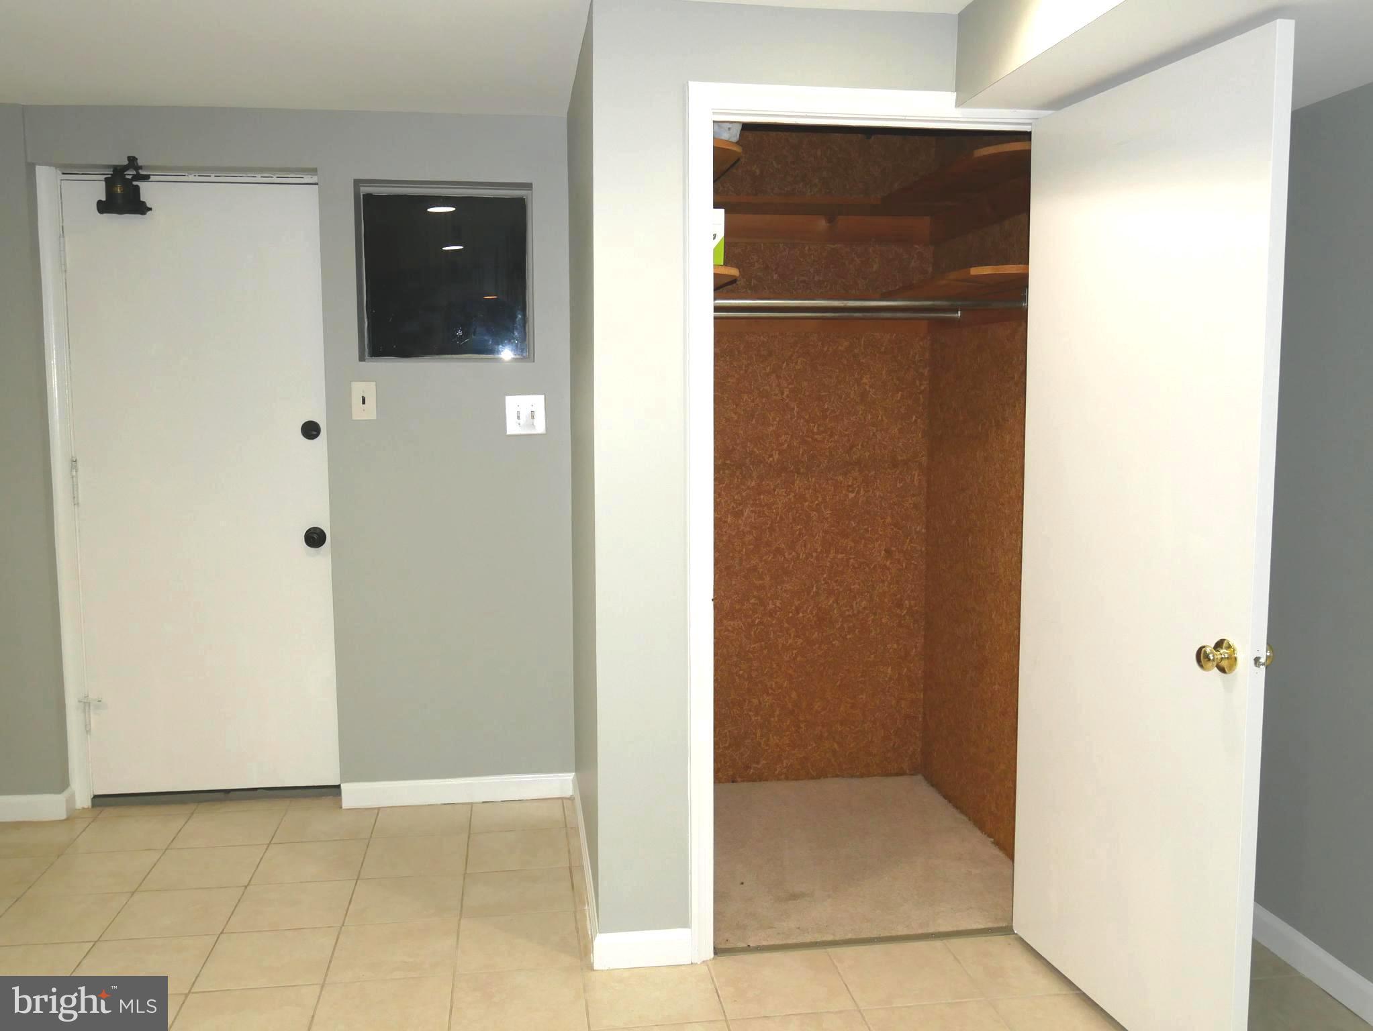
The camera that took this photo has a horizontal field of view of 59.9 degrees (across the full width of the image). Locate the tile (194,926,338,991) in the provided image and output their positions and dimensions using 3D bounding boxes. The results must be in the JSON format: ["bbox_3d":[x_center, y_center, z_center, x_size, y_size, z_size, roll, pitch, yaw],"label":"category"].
[{"bbox_3d":[-1.028,1.098,2.945,0.300,0.010,0.300,-1,6,-8],"label":"tile"}]

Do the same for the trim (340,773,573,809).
[{"bbox_3d":[-0.770,0.938,4.053,0.779,0.083,0.014,-1,6,-8],"label":"trim"}]

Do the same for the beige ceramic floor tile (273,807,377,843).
[{"bbox_3d":[-1.169,1.010,3.883,0.302,0.010,0.302,-1,6,-8],"label":"beige ceramic floor tile"}]

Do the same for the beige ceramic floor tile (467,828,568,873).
[{"bbox_3d":[-0.518,1.034,3.667,0.302,0.010,0.302,-1,6,-8],"label":"beige ceramic floor tile"}]

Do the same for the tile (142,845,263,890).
[{"bbox_3d":[-1.430,1.048,3.538,0.302,0.010,0.302,-1,6,-8],"label":"tile"}]

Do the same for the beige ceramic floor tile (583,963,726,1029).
[{"bbox_3d":[-0.084,1.118,2.788,0.303,0.010,0.303,-1,6,-8],"label":"beige ceramic floor tile"}]

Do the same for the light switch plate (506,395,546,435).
[{"bbox_3d":[-0.532,-0.333,3.952,0.126,0.126,0.015,-1,6,-8],"label":"light switch plate"}]

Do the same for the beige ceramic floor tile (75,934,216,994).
[{"bbox_3d":[-1.329,1.103,2.903,0.300,0.010,0.300,-1,6,-8],"label":"beige ceramic floor tile"}]

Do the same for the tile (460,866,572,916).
[{"bbox_3d":[-0.468,1.055,3.328,0.300,0.010,0.300,-1,6,-8],"label":"tile"}]

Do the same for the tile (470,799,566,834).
[{"bbox_3d":[-0.557,0.996,3.943,0.303,0.010,0.299,-1,6,-8],"label":"tile"}]

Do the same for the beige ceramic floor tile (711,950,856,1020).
[{"bbox_3d":[0.218,1.113,2.831,0.303,0.010,0.303,-1,6,-8],"label":"beige ceramic floor tile"}]

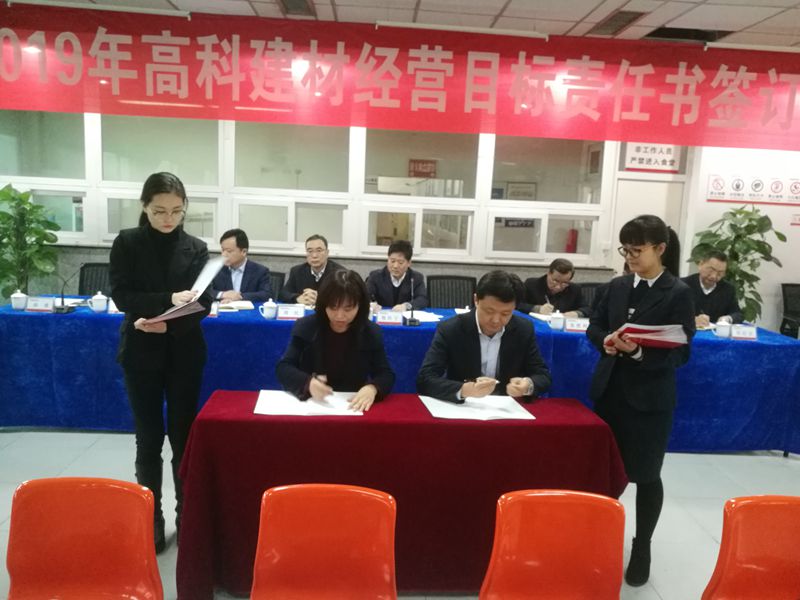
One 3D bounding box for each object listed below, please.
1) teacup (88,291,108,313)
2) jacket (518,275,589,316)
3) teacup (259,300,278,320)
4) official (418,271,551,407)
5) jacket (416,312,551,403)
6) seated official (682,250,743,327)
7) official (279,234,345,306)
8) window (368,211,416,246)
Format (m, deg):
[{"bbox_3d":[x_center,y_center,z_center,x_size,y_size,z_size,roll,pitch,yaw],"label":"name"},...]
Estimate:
[{"bbox_3d":[-2.098,0.005,4.339,0.132,0.137,0.100,2,9,-3],"label":"teacup"},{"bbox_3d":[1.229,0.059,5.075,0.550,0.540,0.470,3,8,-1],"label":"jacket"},{"bbox_3d":[-0.915,0.060,4.341,0.125,0.137,0.095,2,9,-3],"label":"teacup"},{"bbox_3d":[0.373,0.519,2.931,0.600,1.320,0.700,3,9,0],"label":"official"},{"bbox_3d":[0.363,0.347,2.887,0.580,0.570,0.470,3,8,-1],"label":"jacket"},{"bbox_3d":[2.416,0.282,5.050,0.530,1.320,0.730,3,8,2],"label":"seated official"},{"bbox_3d":[-0.729,0.129,5.150,0.530,1.330,0.680,2,9,-3],"label":"official"},{"bbox_3d":[-0.074,-0.798,7.014,0.540,0.400,0.040,2,9,-3],"label":"window"}]

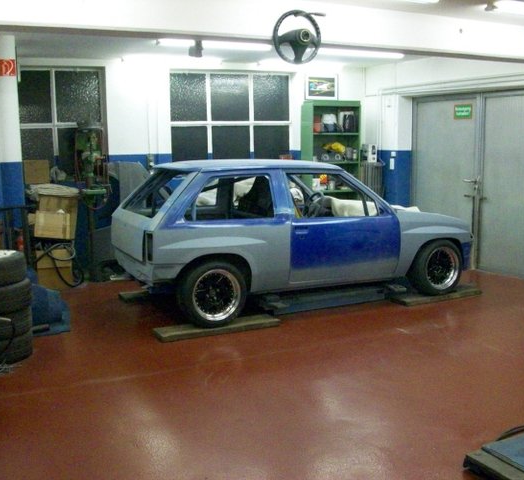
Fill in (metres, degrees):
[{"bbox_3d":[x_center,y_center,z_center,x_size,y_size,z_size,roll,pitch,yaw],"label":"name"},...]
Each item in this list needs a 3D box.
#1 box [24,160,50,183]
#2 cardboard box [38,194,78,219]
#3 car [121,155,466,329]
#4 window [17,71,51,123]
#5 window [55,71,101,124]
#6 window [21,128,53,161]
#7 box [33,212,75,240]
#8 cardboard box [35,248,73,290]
[{"bbox_3d":[-2.496,-0.738,6.992,0.270,0.280,0.200,-5,10,-25],"label":"box"},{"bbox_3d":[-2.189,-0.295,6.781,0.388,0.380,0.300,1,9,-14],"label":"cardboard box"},{"bbox_3d":[0.359,-0.133,6.194,3.470,1.350,1.550,-5,10,-24],"label":"car"},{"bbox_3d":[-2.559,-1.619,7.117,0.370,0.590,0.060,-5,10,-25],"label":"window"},{"bbox_3d":[-2.083,-1.610,7.109,0.504,0.598,0.060,-5,10,-22],"label":"window"},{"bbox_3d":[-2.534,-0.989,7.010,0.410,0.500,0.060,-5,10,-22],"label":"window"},{"bbox_3d":[-2.268,-0.154,6.830,0.360,0.300,0.250,1,9,12],"label":"box"},{"bbox_3d":[-2.247,0.296,6.852,0.360,0.440,0.300,-3,9,-14],"label":"cardboard box"}]

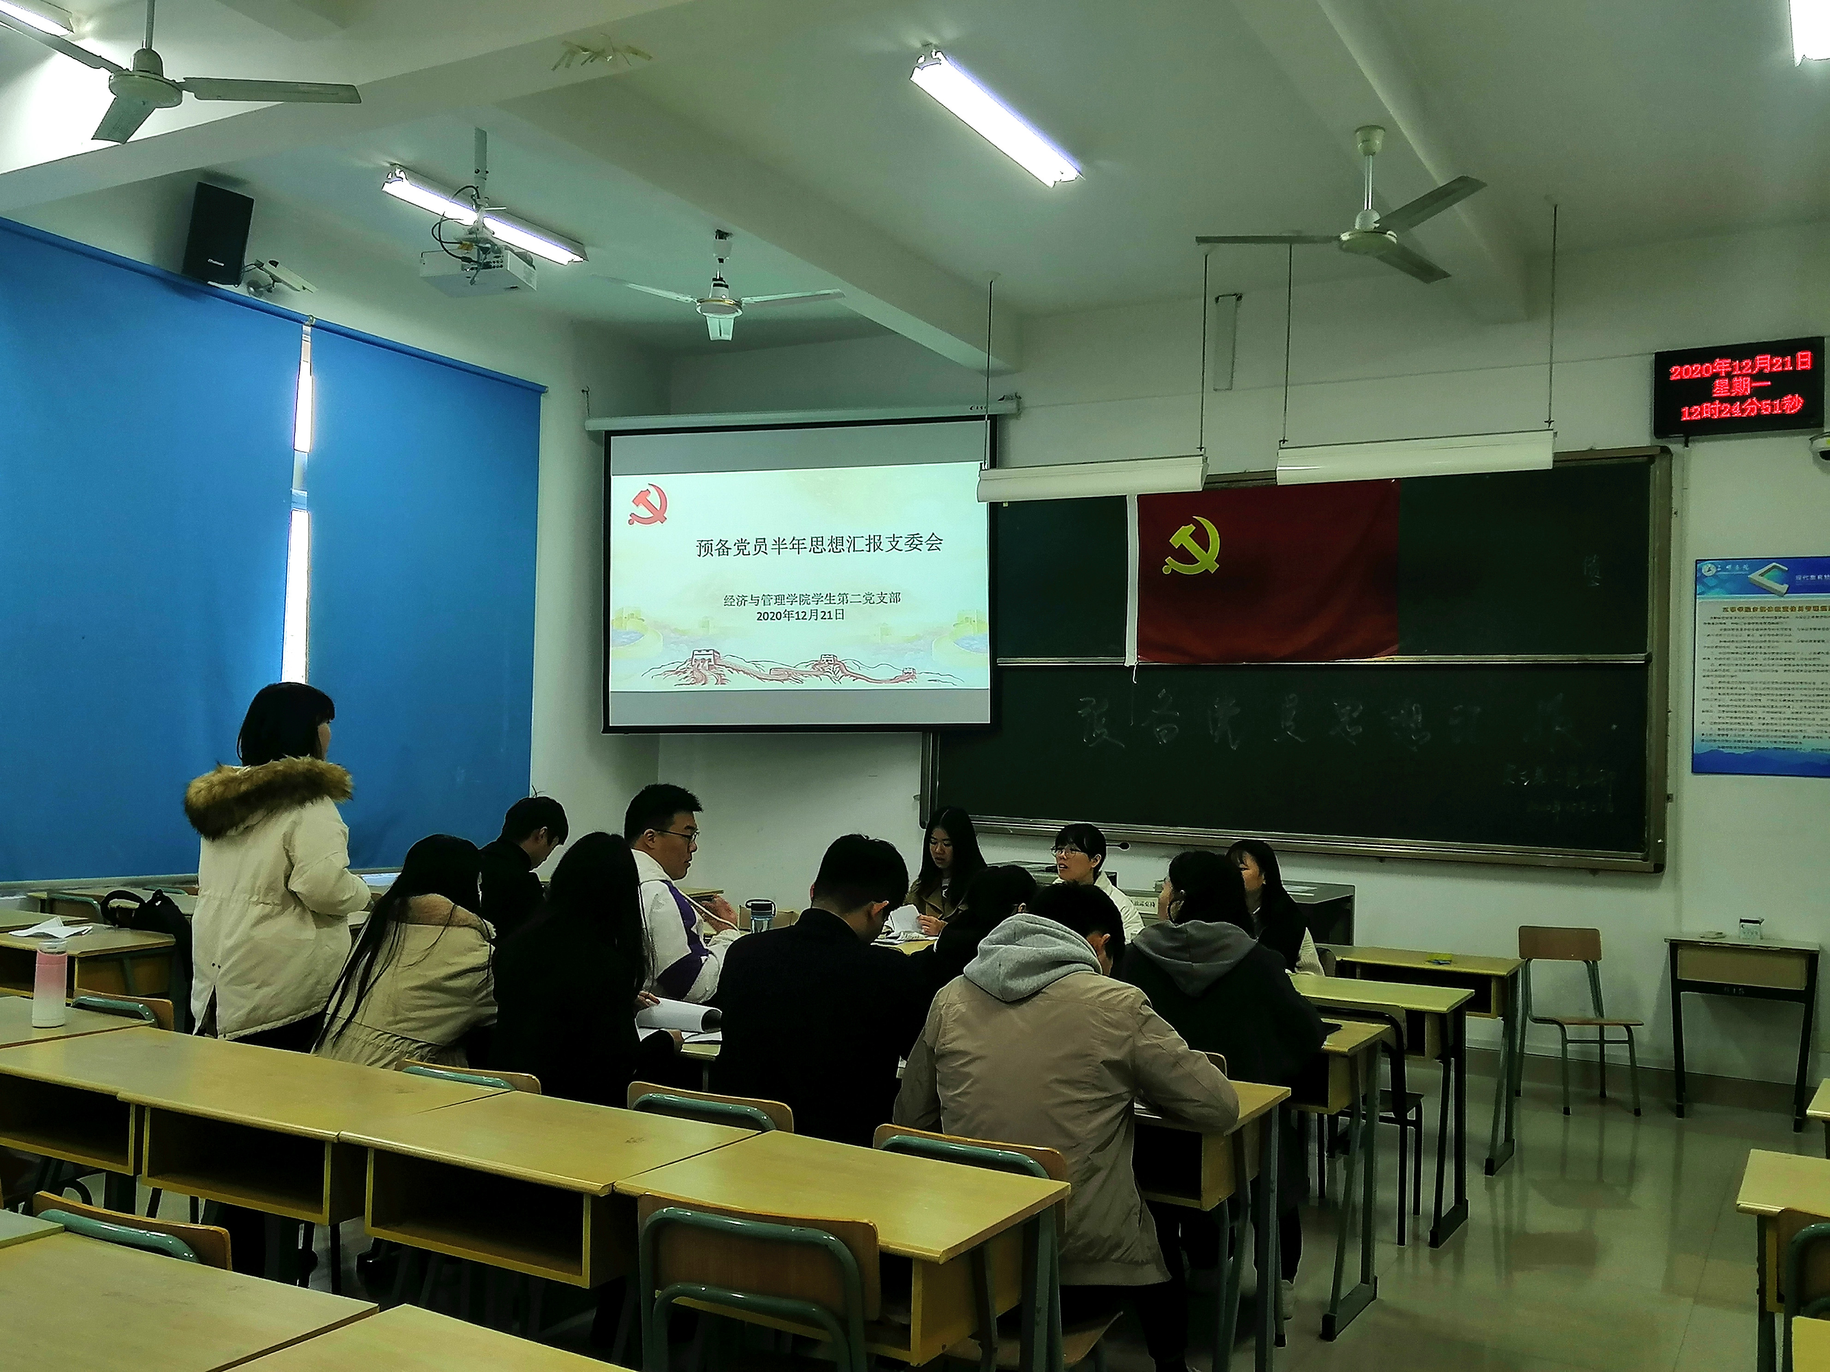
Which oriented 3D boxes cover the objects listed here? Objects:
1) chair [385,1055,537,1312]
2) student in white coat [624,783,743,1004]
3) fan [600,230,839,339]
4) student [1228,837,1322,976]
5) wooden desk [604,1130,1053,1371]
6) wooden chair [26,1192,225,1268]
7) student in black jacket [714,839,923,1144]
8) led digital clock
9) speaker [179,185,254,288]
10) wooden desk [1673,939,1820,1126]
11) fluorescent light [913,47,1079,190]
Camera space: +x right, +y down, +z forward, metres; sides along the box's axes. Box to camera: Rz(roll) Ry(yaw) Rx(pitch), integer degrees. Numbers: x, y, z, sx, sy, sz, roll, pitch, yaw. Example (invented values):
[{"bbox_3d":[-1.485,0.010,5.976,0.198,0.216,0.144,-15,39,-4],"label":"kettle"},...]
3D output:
[{"bbox_3d":[-0.916,1.238,3.392,0.390,0.770,0.410,1,-3,22],"label":"chair"},{"bbox_3d":[-0.557,0.995,4.104,0.750,1.400,0.520,1,-3,22],"label":"student in white coat"},{"bbox_3d":[-0.971,-2.155,7.750,1.250,0.440,1.250,0,-3,31],"label":"fan"},{"bbox_3d":[1.253,1.191,5.559,0.720,1.240,0.480,4,-3,-39],"label":"student"},{"bbox_3d":[-0.133,1.257,2.590,0.649,0.761,0.470,0,-3,30],"label":"wooden desk"},{"bbox_3d":[-1.120,1.207,2.412,0.395,0.790,0.460,0,-3,24],"label":"wooden chair"},{"bbox_3d":[-0.156,1.016,3.447,0.520,1.320,0.780,0,-3,34],"label":"student in black jacket"},{"bbox_3d":[3.912,-1.407,7.039,0.700,0.420,0.080,0,-3,31],"label":"led digital clock"},{"bbox_3d":[-3.307,-2.118,6.945,0.260,0.420,0.240,4,12,-46],"label":"speaker"},{"bbox_3d":[3.666,1.544,6.558,0.610,0.761,0.440,0,-3,31],"label":"wooden desk"},{"bbox_3d":[0.409,-2.323,6.179,0.210,0.130,1.260,0,-3,31],"label":"fluorescent light"}]

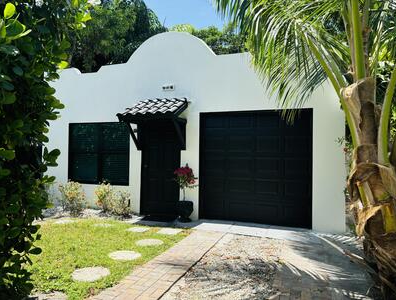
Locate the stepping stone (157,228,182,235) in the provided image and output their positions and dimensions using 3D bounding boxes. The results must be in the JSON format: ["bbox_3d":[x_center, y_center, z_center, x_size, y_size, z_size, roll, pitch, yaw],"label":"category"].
[{"bbox_3d":[-0.500,1.469,5.346,0.446,0.050,0.436,1,-1,0],"label":"stepping stone"}]

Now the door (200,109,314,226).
[{"bbox_3d":[1.113,0.345,6.068,2.246,2.267,0.119,0,-1,20],"label":"door"}]

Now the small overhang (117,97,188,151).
[{"bbox_3d":[-0.947,-0.560,6.438,1.299,1.131,0.714,0,-1,20],"label":"small overhang"}]

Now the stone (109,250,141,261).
[{"bbox_3d":[-0.983,1.449,4.072,0.434,0.050,0.417,1,-1,0],"label":"stone"}]

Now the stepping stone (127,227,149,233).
[{"bbox_3d":[-1.085,1.464,5.432,0.417,0.050,0.397,1,-1,0],"label":"stepping stone"}]

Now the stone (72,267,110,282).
[{"bbox_3d":[-1.221,1.439,3.443,0.451,0.050,0.466,1,-1,0],"label":"stone"}]

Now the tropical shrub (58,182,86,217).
[{"bbox_3d":[-2.815,1.069,6.811,0.565,0.754,0.516,0,-1,20],"label":"tropical shrub"}]

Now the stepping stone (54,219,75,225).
[{"bbox_3d":[-2.664,1.452,6.034,0.417,0.050,0.426,1,-1,0],"label":"stepping stone"}]

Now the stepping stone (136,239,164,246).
[{"bbox_3d":[-0.745,1.459,4.672,0.435,0.050,0.417,1,-1,0],"label":"stepping stone"}]

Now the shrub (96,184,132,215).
[{"bbox_3d":[-1.840,1.079,6.702,0.744,0.754,0.555,0,-1,20],"label":"shrub"}]

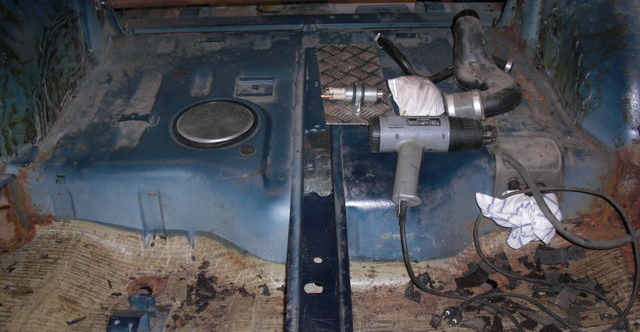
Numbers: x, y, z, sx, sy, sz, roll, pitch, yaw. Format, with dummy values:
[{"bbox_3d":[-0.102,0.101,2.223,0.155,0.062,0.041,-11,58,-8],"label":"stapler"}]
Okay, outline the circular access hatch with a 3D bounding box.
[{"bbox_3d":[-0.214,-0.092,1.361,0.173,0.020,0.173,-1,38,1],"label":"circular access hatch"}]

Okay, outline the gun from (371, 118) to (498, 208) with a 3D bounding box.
[{"bbox_3d":[0.210,-0.011,1.224,0.238,0.070,0.182,0,58,2],"label":"gun"}]

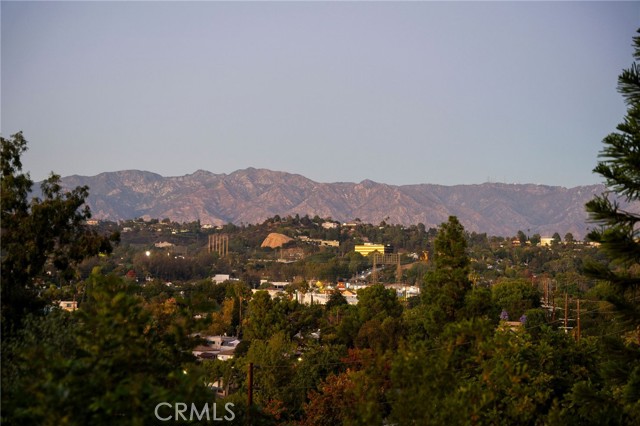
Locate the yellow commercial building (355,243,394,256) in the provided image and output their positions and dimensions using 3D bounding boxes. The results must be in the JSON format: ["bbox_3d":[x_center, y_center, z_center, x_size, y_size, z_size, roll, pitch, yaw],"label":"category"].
[{"bbox_3d":[73.467,50.389,1480.000,44.298,19.391,27.000,-2,-4,28],"label":"yellow commercial building"}]

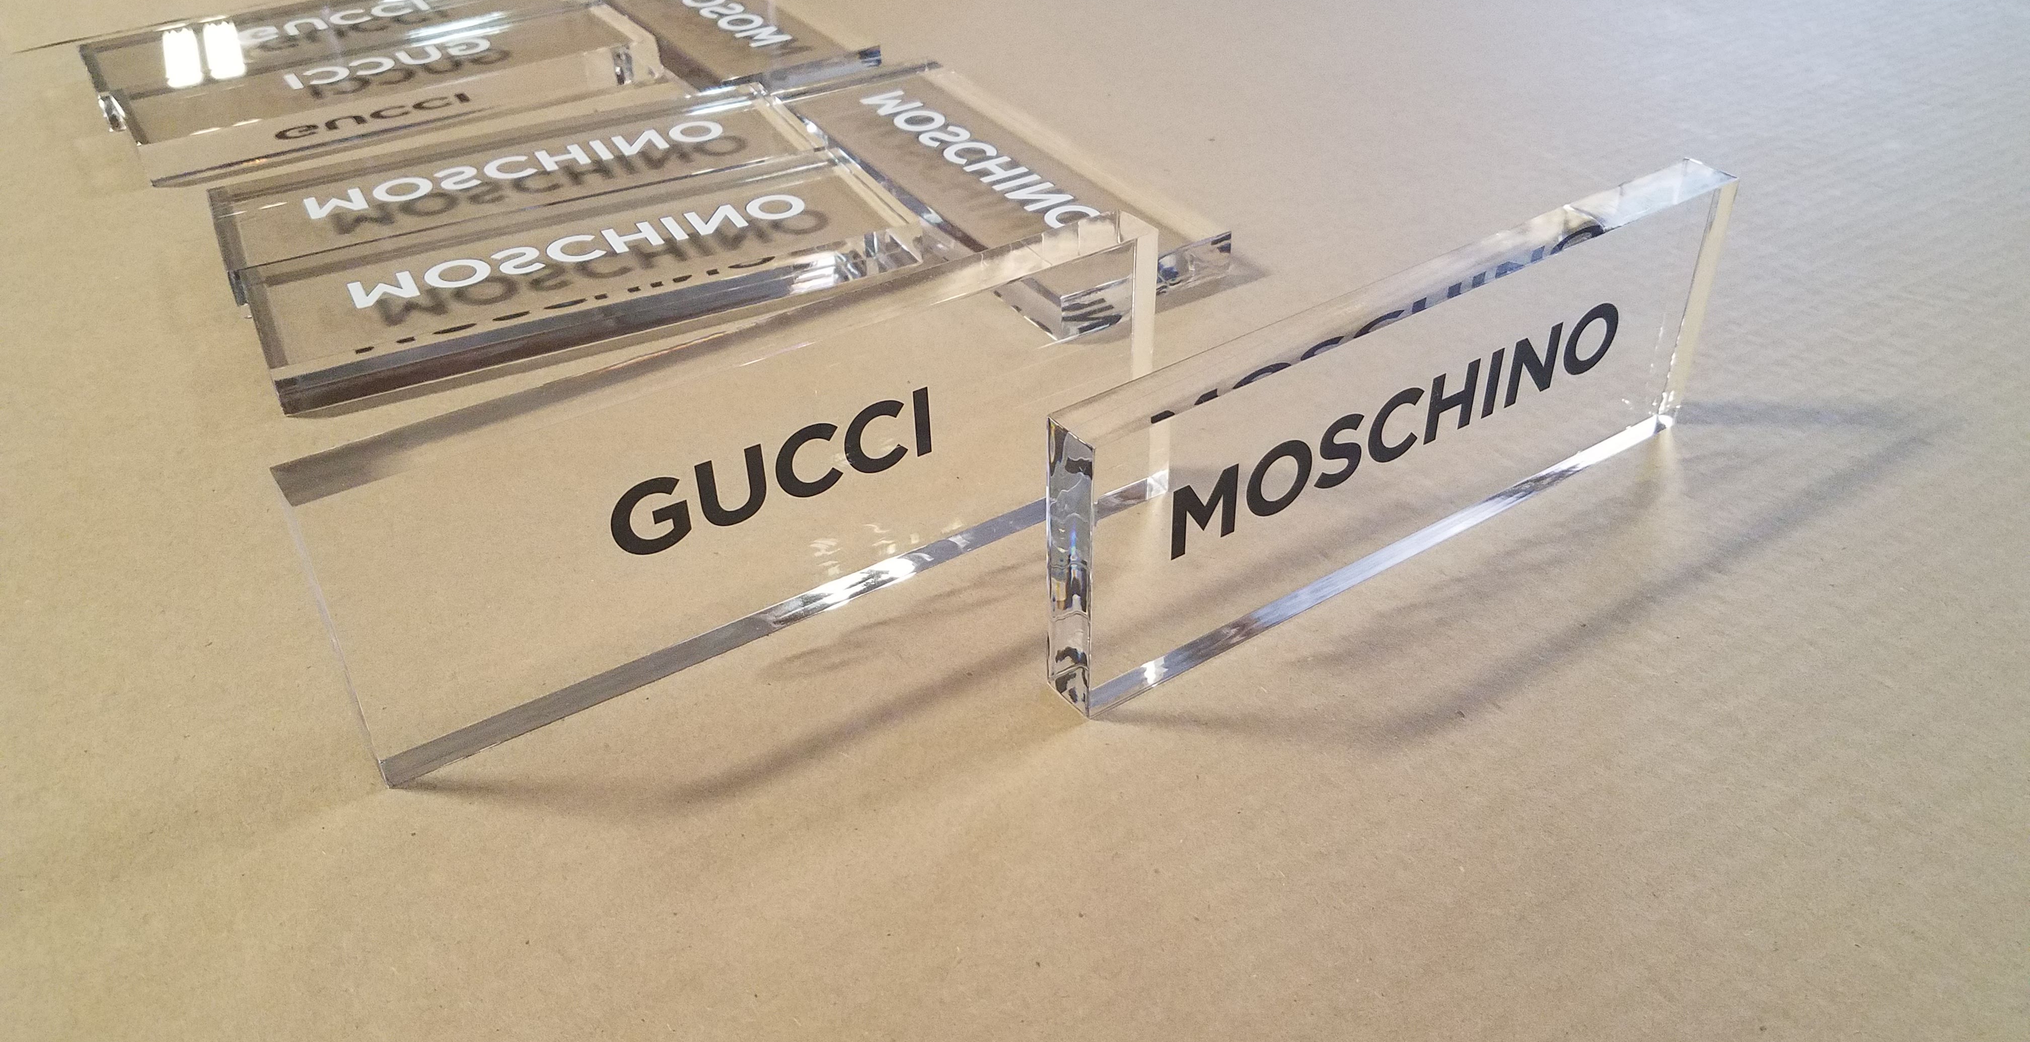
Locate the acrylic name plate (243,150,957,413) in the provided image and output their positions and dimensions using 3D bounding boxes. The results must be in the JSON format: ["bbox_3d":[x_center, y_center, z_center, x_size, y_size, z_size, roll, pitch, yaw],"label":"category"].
[{"bbox_3d":[-0.143,-0.087,0.517,0.210,0.015,0.076,-18,39,-22],"label":"acrylic name plate"}]

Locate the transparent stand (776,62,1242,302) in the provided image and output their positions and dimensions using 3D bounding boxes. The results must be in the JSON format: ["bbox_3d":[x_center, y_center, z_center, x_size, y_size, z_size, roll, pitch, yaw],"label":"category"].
[{"bbox_3d":[-0.012,-0.132,0.579,0.078,0.014,0.205,-20,40,-24],"label":"transparent stand"}]

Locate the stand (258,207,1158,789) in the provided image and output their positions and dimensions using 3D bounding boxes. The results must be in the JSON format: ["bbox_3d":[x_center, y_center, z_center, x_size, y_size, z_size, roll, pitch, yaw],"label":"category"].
[{"bbox_3d":[-0.054,-0.011,0.358,0.206,0.074,0.015,-22,41,-27],"label":"stand"}]

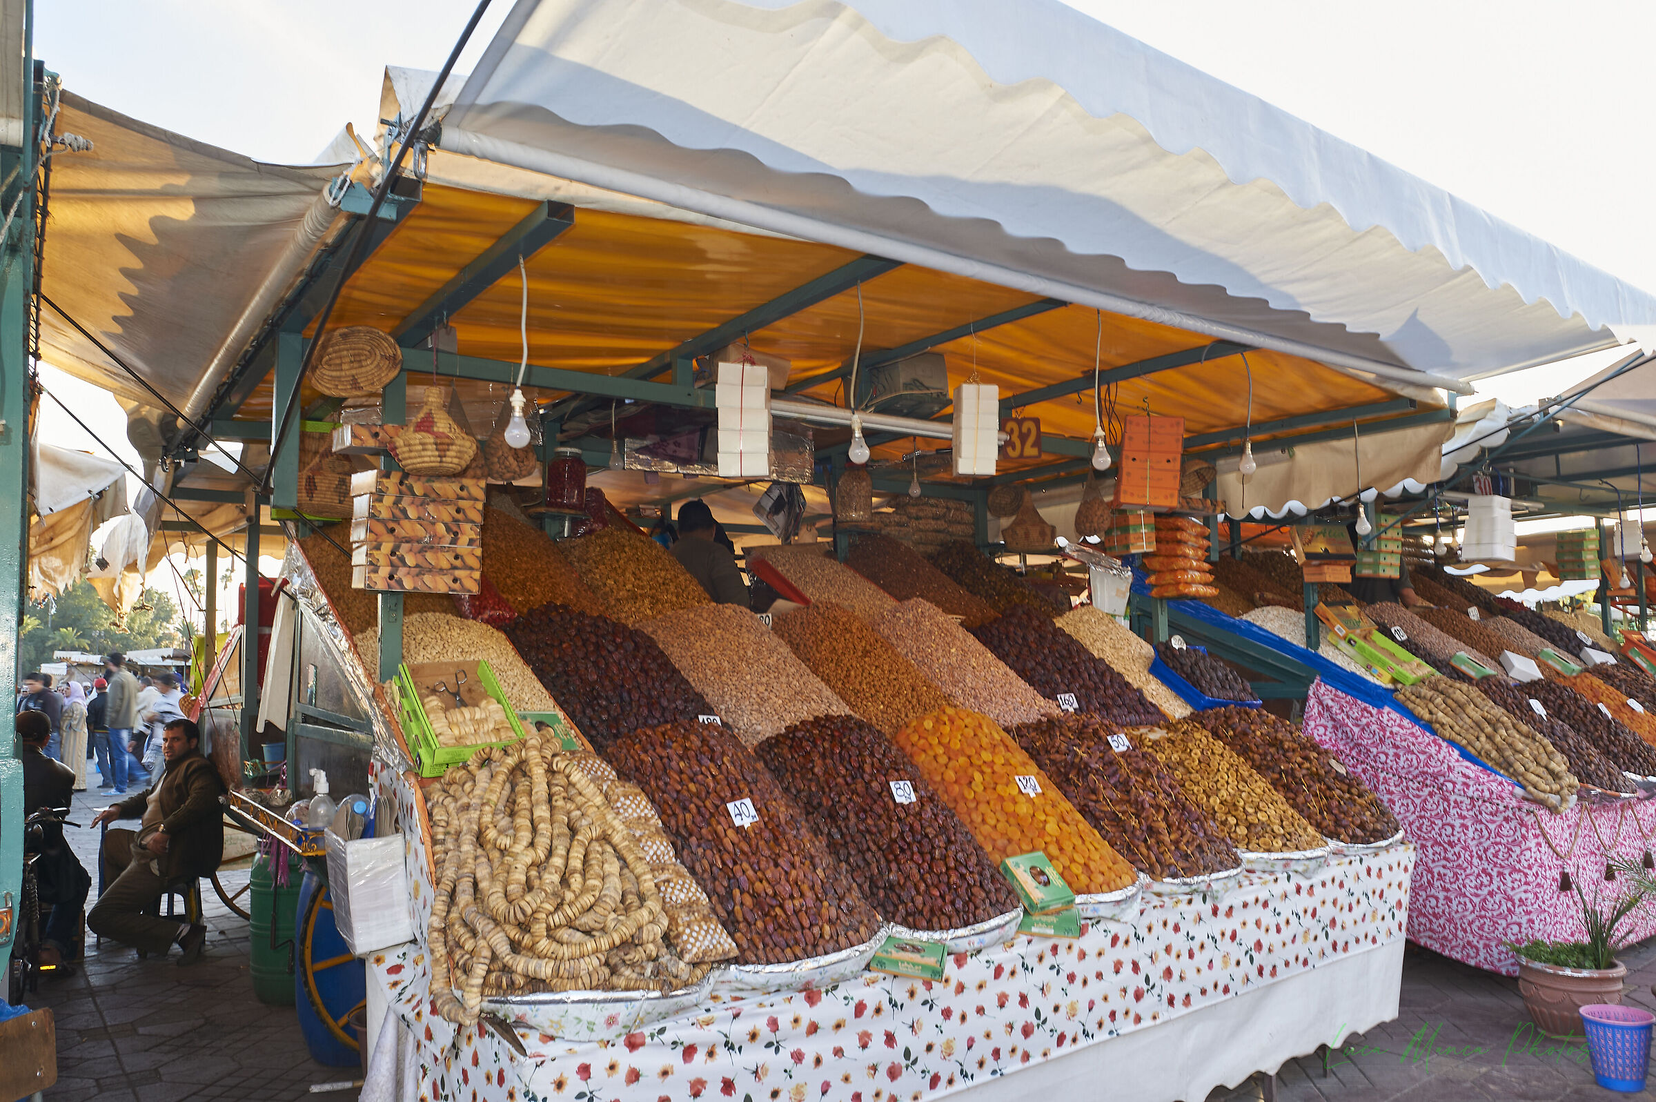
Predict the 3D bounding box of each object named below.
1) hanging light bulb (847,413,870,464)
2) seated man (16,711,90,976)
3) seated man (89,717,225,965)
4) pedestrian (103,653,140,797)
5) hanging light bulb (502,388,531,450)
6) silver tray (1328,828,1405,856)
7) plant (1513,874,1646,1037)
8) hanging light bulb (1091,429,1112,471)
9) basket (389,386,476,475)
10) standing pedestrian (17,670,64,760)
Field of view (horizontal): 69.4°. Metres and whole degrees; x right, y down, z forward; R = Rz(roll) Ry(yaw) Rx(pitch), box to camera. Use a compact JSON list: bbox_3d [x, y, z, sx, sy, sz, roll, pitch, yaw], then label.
[{"bbox_3d":[0.086,-0.306,3.290,0.061,0.140,0.061,0,-4,0],"label":"hanging light bulb"},{"bbox_3d":[-3.893,1.439,5.950,0.600,1.300,0.750,3,-5,-40],"label":"seated man"},{"bbox_3d":[-3.508,1.518,6.250,0.570,1.280,0.740,-4,-6,44],"label":"seated man"},{"bbox_3d":[-8.712,2.123,14.700,0.400,1.750,0.480,0,-4,0],"label":"pedestrian"},{"bbox_3d":[-0.733,-0.311,2.820,0.062,0.143,0.062,0,-4,0],"label":"hanging light bulb"},{"bbox_3d":[2.001,1.175,4.745,0.540,0.100,0.520,2,-6,-38],"label":"silver tray"},{"bbox_3d":[3.029,1.630,4.820,0.520,0.650,0.500,0,-4,0],"label":"plant"},{"bbox_3d":[0.850,-0.316,3.720,0.061,0.137,0.061,0,-4,0],"label":"hanging light bulb"},{"bbox_3d":[-1.053,-0.322,3.200,0.240,0.225,0.240,0,-4,0],"label":"basket"},{"bbox_3d":[-9.749,2.314,14.800,0.500,1.670,0.400,-4,-5,40],"label":"standing pedestrian"}]

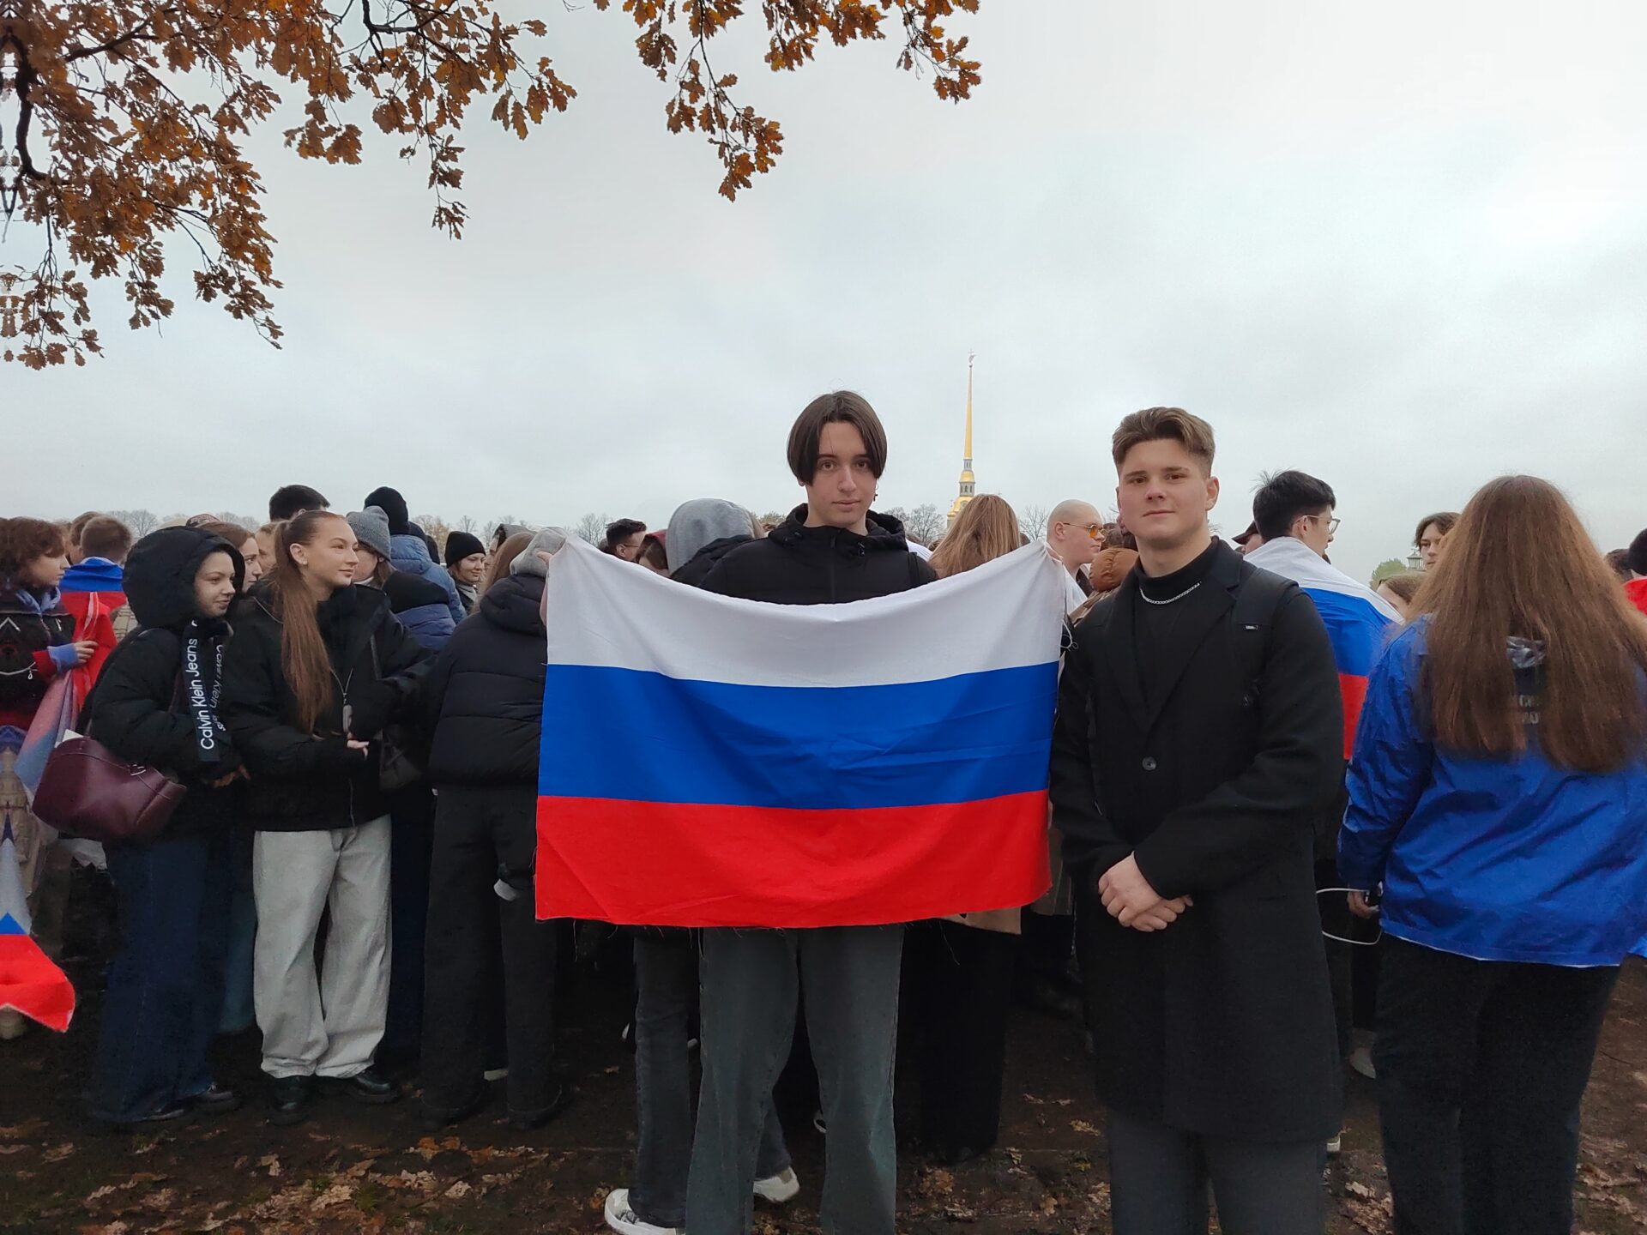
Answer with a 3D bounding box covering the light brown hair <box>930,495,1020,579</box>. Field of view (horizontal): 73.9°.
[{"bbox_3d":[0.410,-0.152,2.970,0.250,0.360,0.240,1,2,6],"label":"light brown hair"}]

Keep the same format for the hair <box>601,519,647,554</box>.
[{"bbox_3d":[-0.911,-0.371,5.050,0.200,0.170,0.170,0,2,-32],"label":"hair"}]

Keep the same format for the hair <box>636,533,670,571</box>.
[{"bbox_3d":[-0.642,-0.246,4.150,0.180,0.190,0.190,3,2,41],"label":"hair"}]

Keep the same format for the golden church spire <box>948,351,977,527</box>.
[{"bbox_3d":[76.693,-80.820,585.000,18.000,118.000,18.000,1,2,0],"label":"golden church spire"}]

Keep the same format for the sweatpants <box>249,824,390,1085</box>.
[{"bbox_3d":[-1.411,0.857,3.080,0.370,0.860,0.280,0,2,-23],"label":"sweatpants"}]

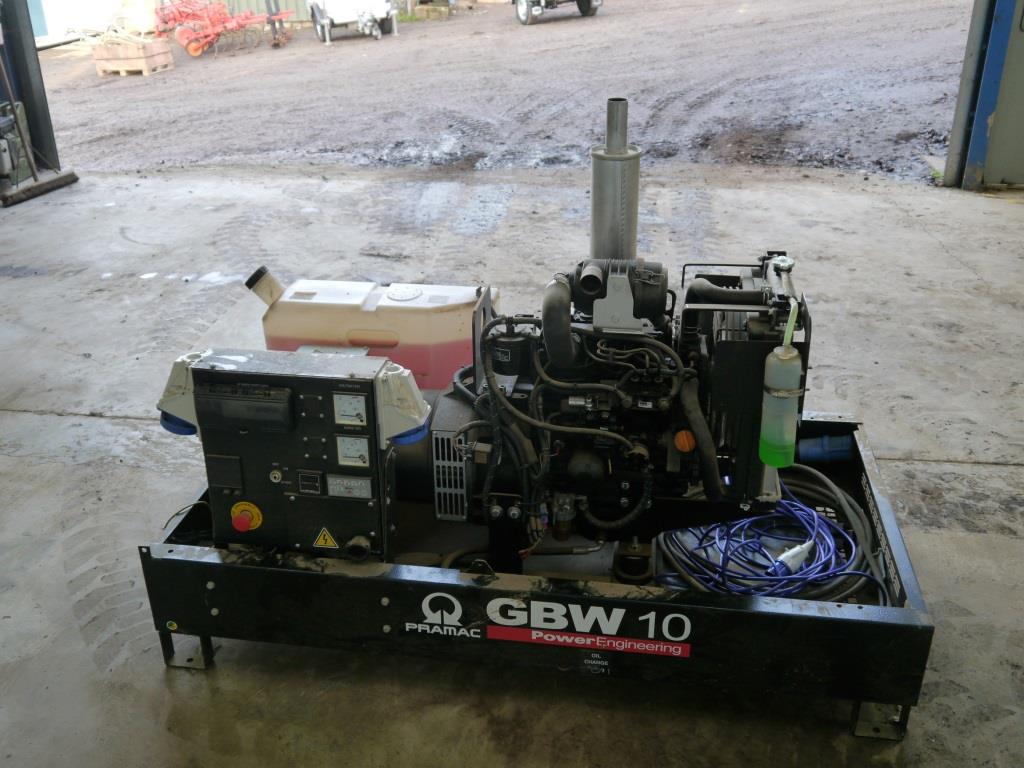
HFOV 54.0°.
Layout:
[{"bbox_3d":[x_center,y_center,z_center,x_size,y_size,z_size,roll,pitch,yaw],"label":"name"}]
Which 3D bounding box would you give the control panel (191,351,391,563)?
[{"bbox_3d":[-0.450,0.167,2.142,0.386,0.454,0.105,3,25,8],"label":"control panel"}]

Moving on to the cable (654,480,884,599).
[{"bbox_3d":[0.611,0.400,2.432,0.478,0.117,0.409,3,25,8],"label":"cable"}]

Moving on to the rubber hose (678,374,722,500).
[{"bbox_3d":[0.407,0.120,2.183,0.092,0.285,0.086,3,25,8],"label":"rubber hose"}]

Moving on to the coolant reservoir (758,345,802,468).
[{"bbox_3d":[0.556,0.042,2.078,0.074,0.252,0.076,3,25,8],"label":"coolant reservoir"}]

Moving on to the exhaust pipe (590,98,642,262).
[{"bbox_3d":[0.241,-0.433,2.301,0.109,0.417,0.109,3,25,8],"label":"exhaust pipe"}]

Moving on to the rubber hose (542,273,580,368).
[{"bbox_3d":[0.105,-0.131,2.160,0.074,0.191,0.107,3,25,8],"label":"rubber hose"}]

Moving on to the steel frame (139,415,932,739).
[{"bbox_3d":[0.077,0.368,2.544,1.646,0.304,0.920,3,25,8],"label":"steel frame"}]

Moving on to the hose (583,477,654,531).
[{"bbox_3d":[0.238,0.266,2.259,0.146,0.115,0.055,3,25,8],"label":"hose"}]

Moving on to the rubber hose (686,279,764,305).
[{"bbox_3d":[0.453,-0.191,2.153,0.160,0.066,0.059,3,25,8],"label":"rubber hose"}]

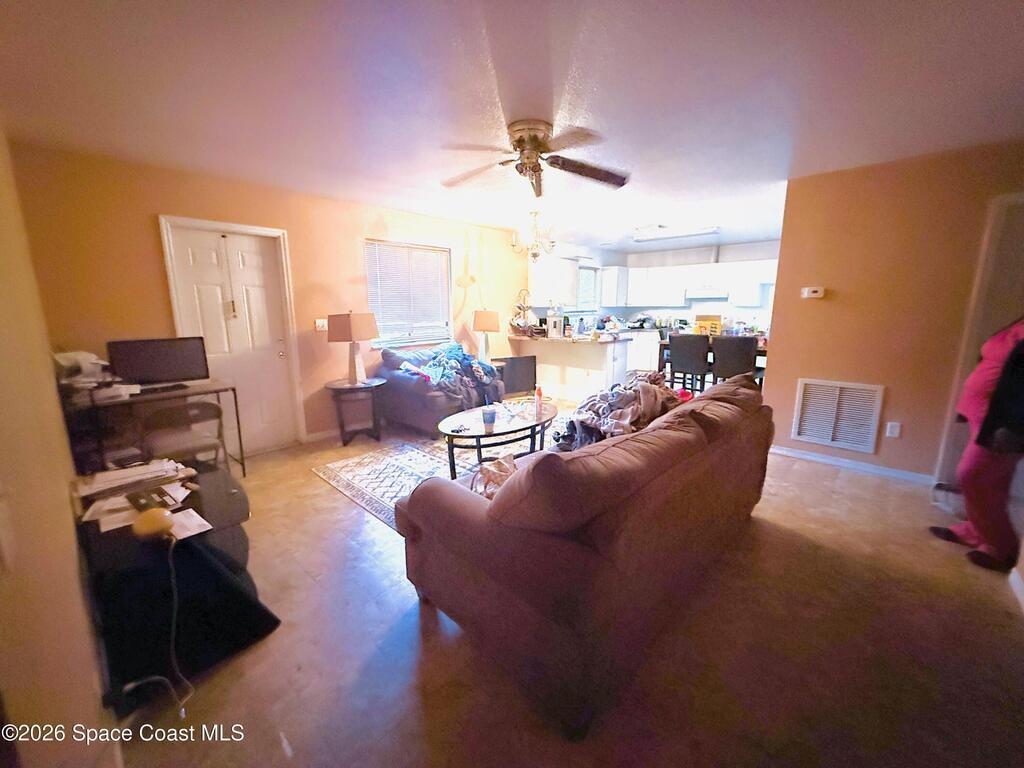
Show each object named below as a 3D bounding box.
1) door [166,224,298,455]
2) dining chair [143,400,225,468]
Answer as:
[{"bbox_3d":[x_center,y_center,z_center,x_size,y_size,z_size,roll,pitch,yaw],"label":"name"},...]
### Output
[{"bbox_3d":[-2.454,-0.328,3.791,0.050,2.010,0.810,10,14,42],"label":"door"},{"bbox_3d":[-2.205,0.481,2.815,0.450,0.780,0.480,-8,13,-35],"label":"dining chair"}]

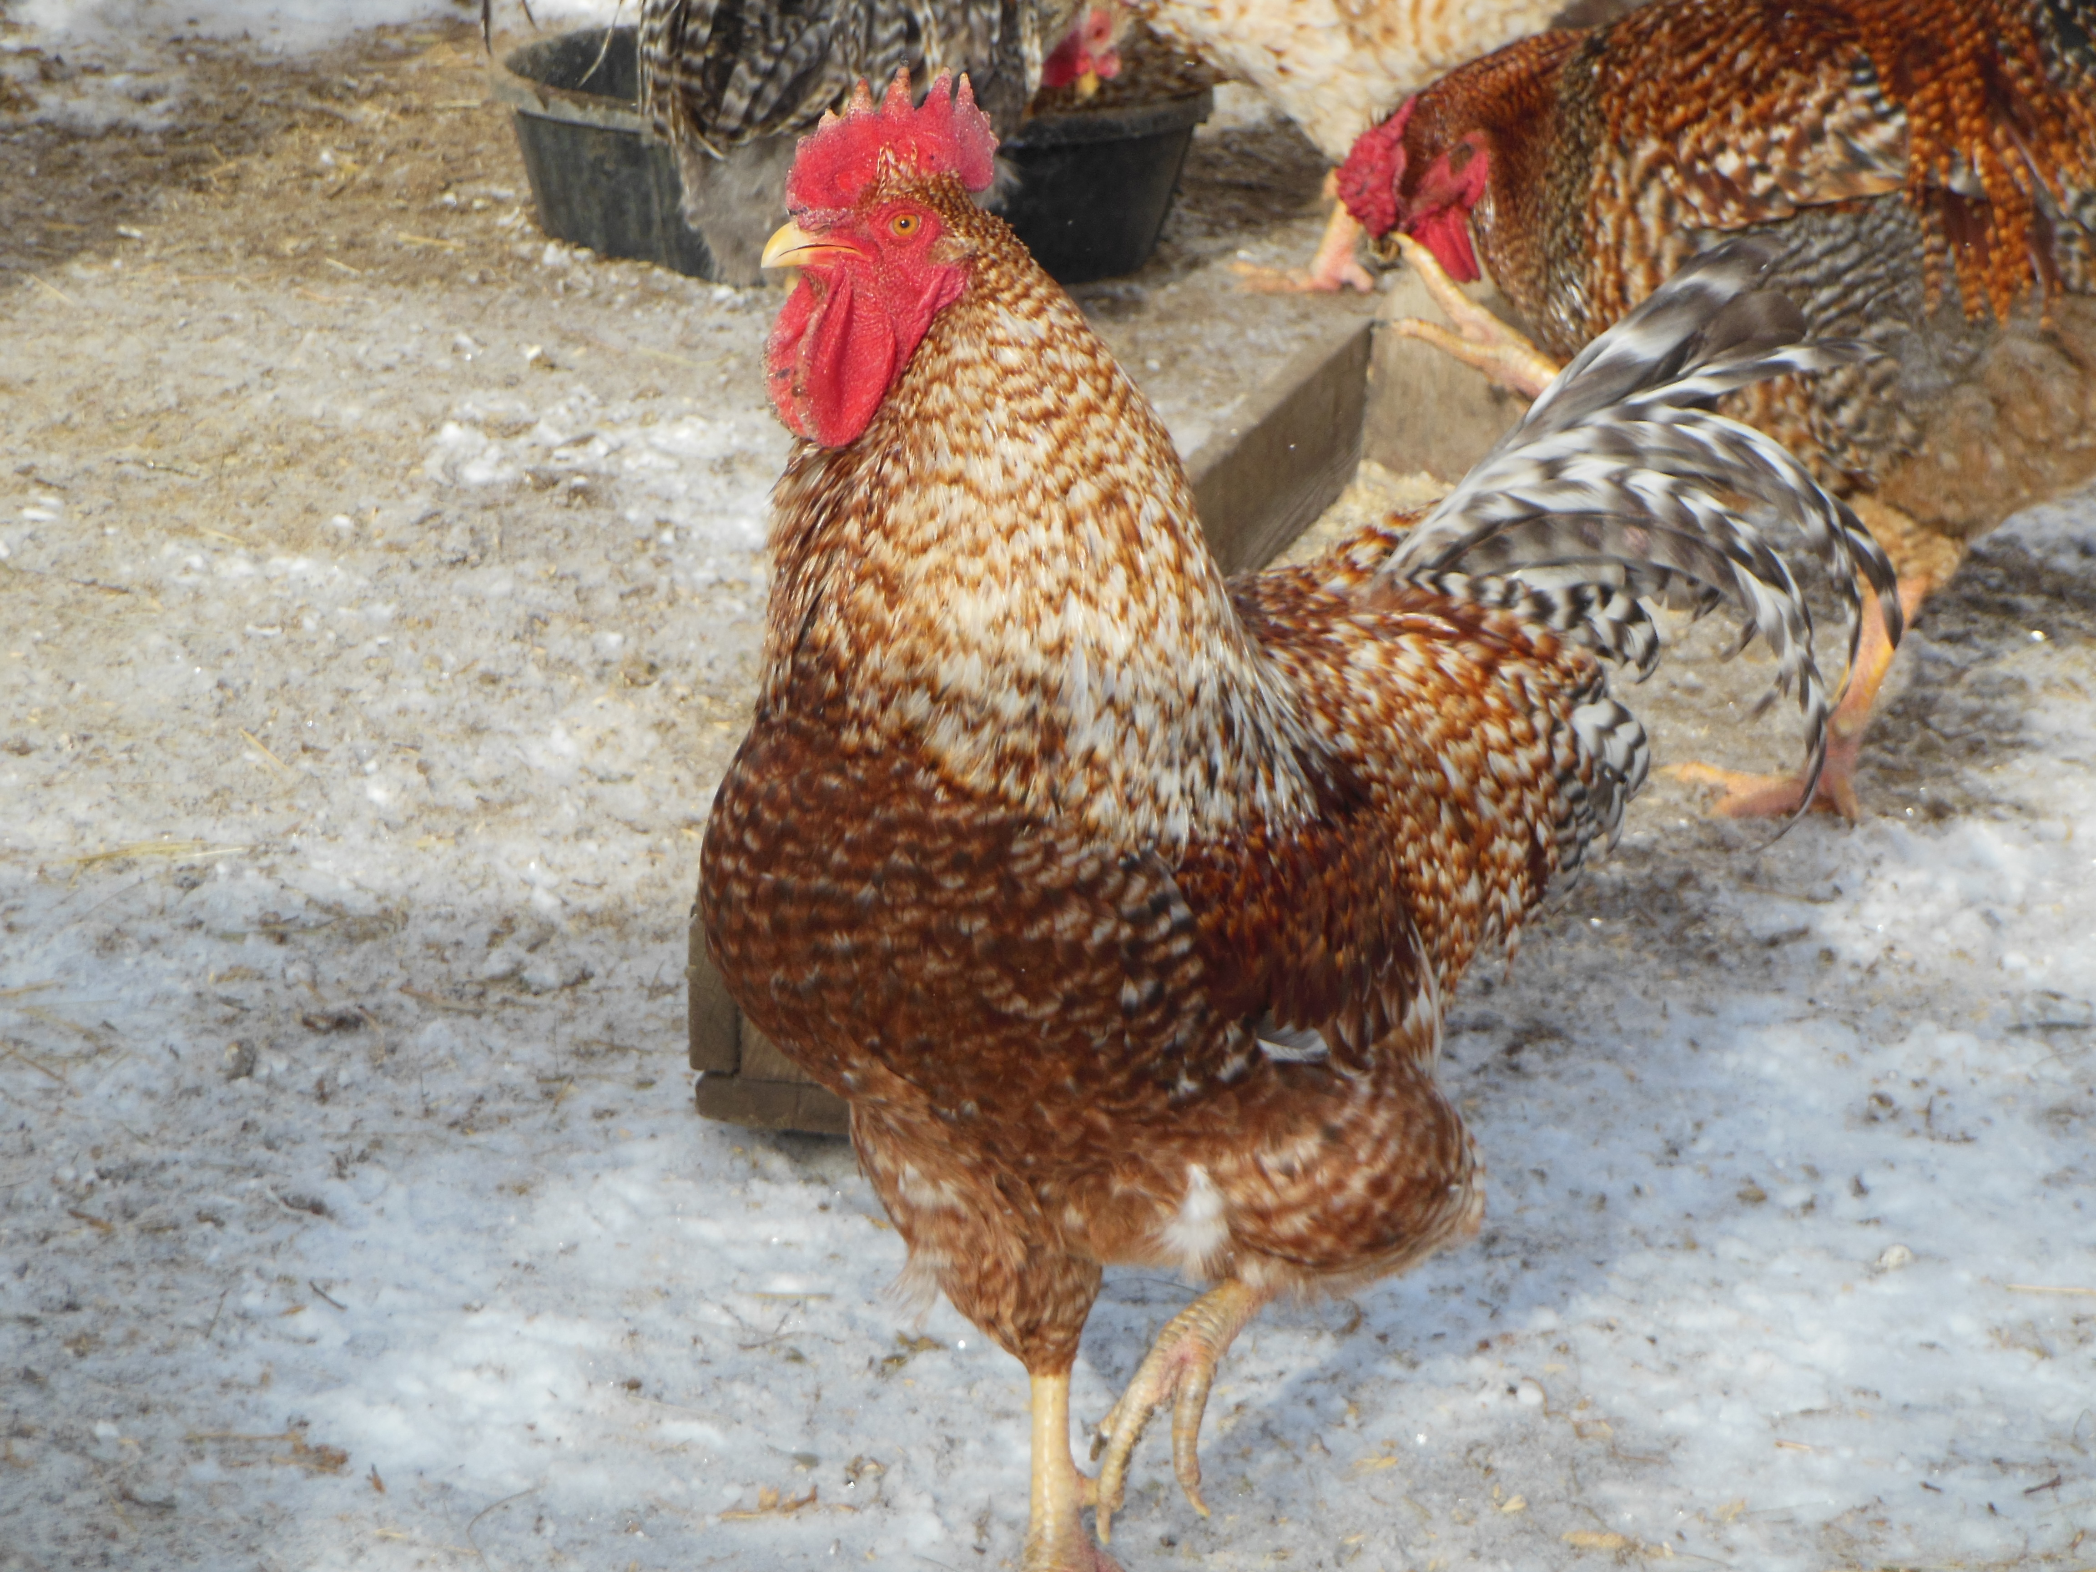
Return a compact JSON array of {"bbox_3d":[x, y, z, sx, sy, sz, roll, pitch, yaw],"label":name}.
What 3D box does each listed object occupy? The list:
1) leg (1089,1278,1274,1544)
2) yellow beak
[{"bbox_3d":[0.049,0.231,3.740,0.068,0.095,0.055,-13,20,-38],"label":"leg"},{"bbox_3d":[-0.085,-0.194,3.620,0.034,0.018,0.018,-6,17,-22],"label":"yellow beak"}]

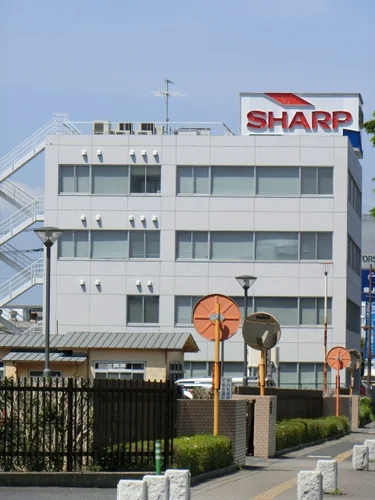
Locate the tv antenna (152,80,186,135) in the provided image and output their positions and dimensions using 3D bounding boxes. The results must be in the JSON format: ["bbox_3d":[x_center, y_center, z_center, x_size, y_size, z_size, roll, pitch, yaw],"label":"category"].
[{"bbox_3d":[-1.087,-8.190,182.544,1.900,3.300,1.600,0,-3,17],"label":"tv antenna"}]

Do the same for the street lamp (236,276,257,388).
[{"bbox_3d":[1.675,3.158,90.500,0.610,4.841,0.610,0,-3,5],"label":"street lamp"}]

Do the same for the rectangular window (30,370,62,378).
[{"bbox_3d":[-4.703,4.378,106.000,1.080,0.650,0.120,0,-3,5],"label":"rectangular window"}]

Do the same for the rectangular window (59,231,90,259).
[{"bbox_3d":[-6.454,-0.279,180.707,1.764,1.622,0.150,0,-3,5],"label":"rectangular window"}]

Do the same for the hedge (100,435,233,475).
[{"bbox_3d":[-0.150,3.842,59.800,1.350,0.600,12.800,0,-3,5],"label":"hedge"}]

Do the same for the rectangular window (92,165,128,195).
[{"bbox_3d":[-4.252,-3.871,175.472,2.032,1.615,0.150,0,-2,5],"label":"rectangular window"}]

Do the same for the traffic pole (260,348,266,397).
[{"bbox_3d":[1.944,3.771,81.600,0.130,2.900,0.130,0,-3,5],"label":"traffic pole"}]

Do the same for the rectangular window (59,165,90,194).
[{"bbox_3d":[-6.330,-3.964,178.803,1.791,1.607,0.150,0,-3,5],"label":"rectangular window"}]

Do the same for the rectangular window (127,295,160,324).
[{"bbox_3d":[-2.437,3.319,175.032,1.776,1.570,0.150,0,-2,5],"label":"rectangular window"}]

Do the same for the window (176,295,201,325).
[{"bbox_3d":[0.280,3.389,177.865,1.911,1.596,0.150,0,-3,5],"label":"window"}]

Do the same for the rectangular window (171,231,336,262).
[{"bbox_3d":[3.655,-0.206,174.664,8.644,1.623,0.150,0,-2,5],"label":"rectangular window"}]

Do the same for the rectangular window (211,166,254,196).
[{"bbox_3d":[2.585,-3.912,180.071,2.505,1.658,0.150,0,-3,5],"label":"rectangular window"}]

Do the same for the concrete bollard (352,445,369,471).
[{"bbox_3d":[3.654,4.426,67.200,0.300,0.510,0.300,0,-3,5],"label":"concrete bollard"}]

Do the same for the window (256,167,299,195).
[{"bbox_3d":[5.085,-3.863,177.764,2.398,1.598,0.150,0,-3,5],"label":"window"}]

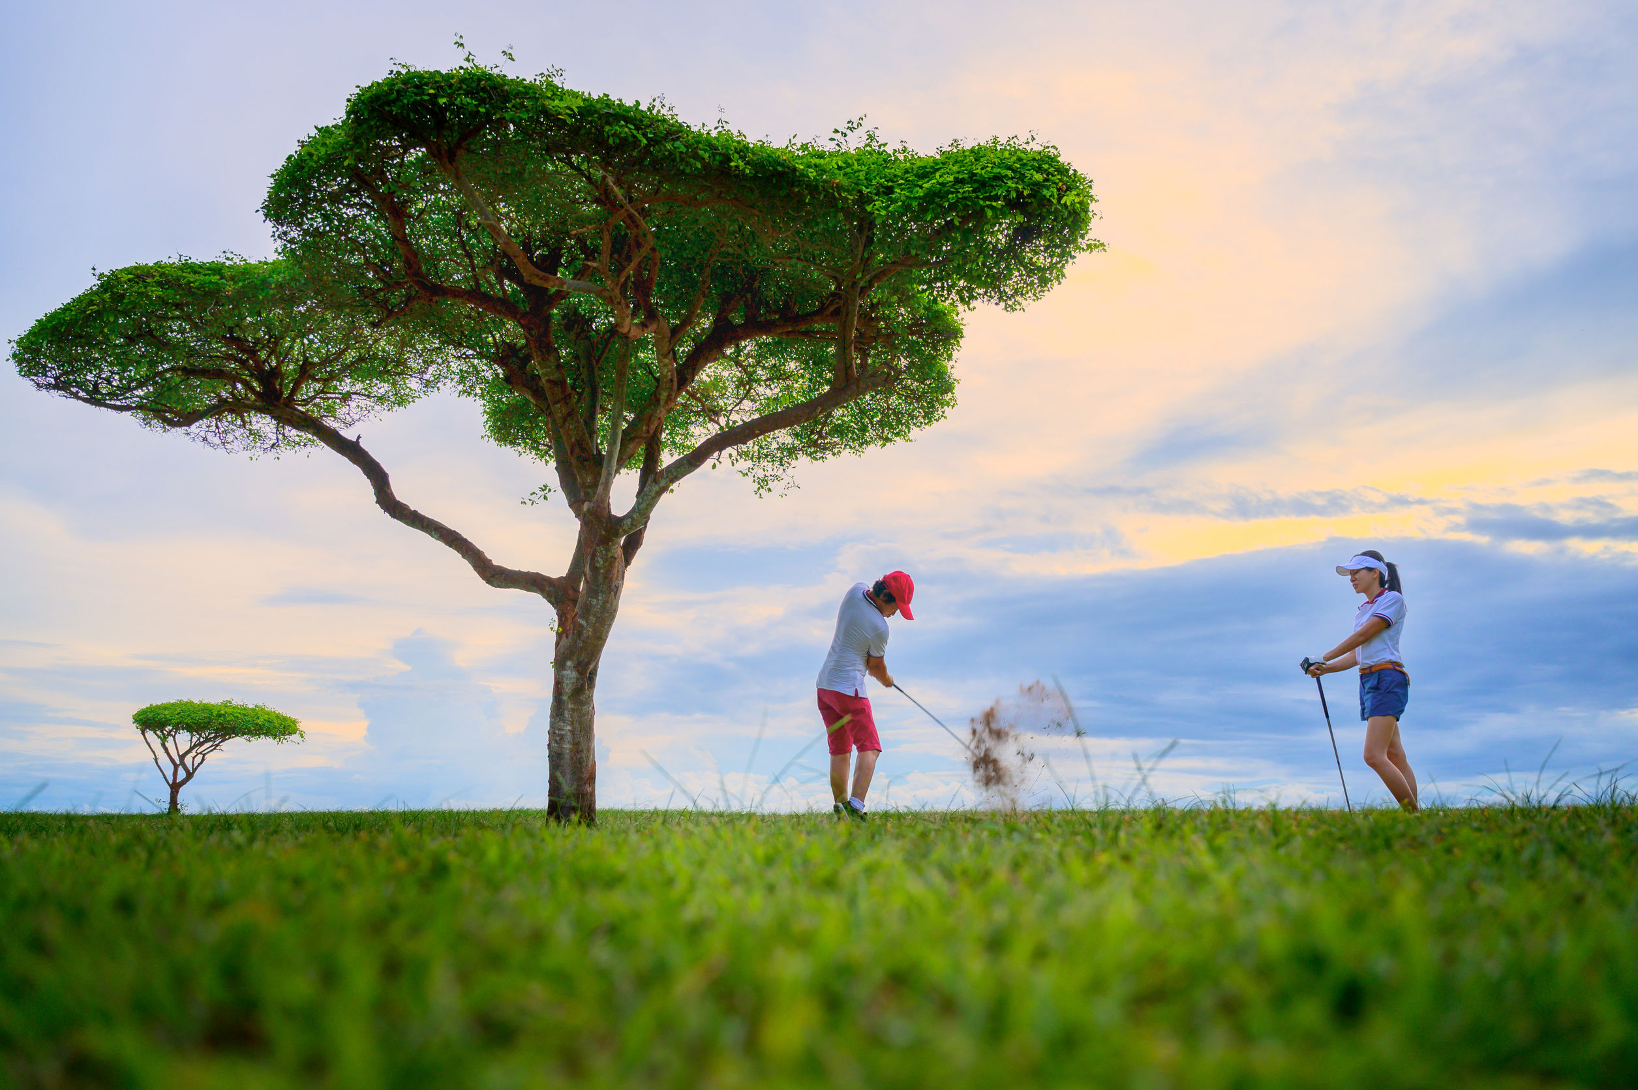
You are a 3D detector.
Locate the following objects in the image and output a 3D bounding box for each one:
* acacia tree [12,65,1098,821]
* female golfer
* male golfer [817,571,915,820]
[{"bbox_3d":[-1.900,-0.343,7.969,7.000,4.400,5.400,0,-13,0],"label":"acacia tree"},{"bbox_3d":[3.210,0.830,6.988,0.640,1.620,0.460,3,-13,-15],"label":"female golfer"},{"bbox_3d":[0.297,0.930,7.478,0.580,1.580,0.530,10,-16,-38],"label":"male golfer"}]

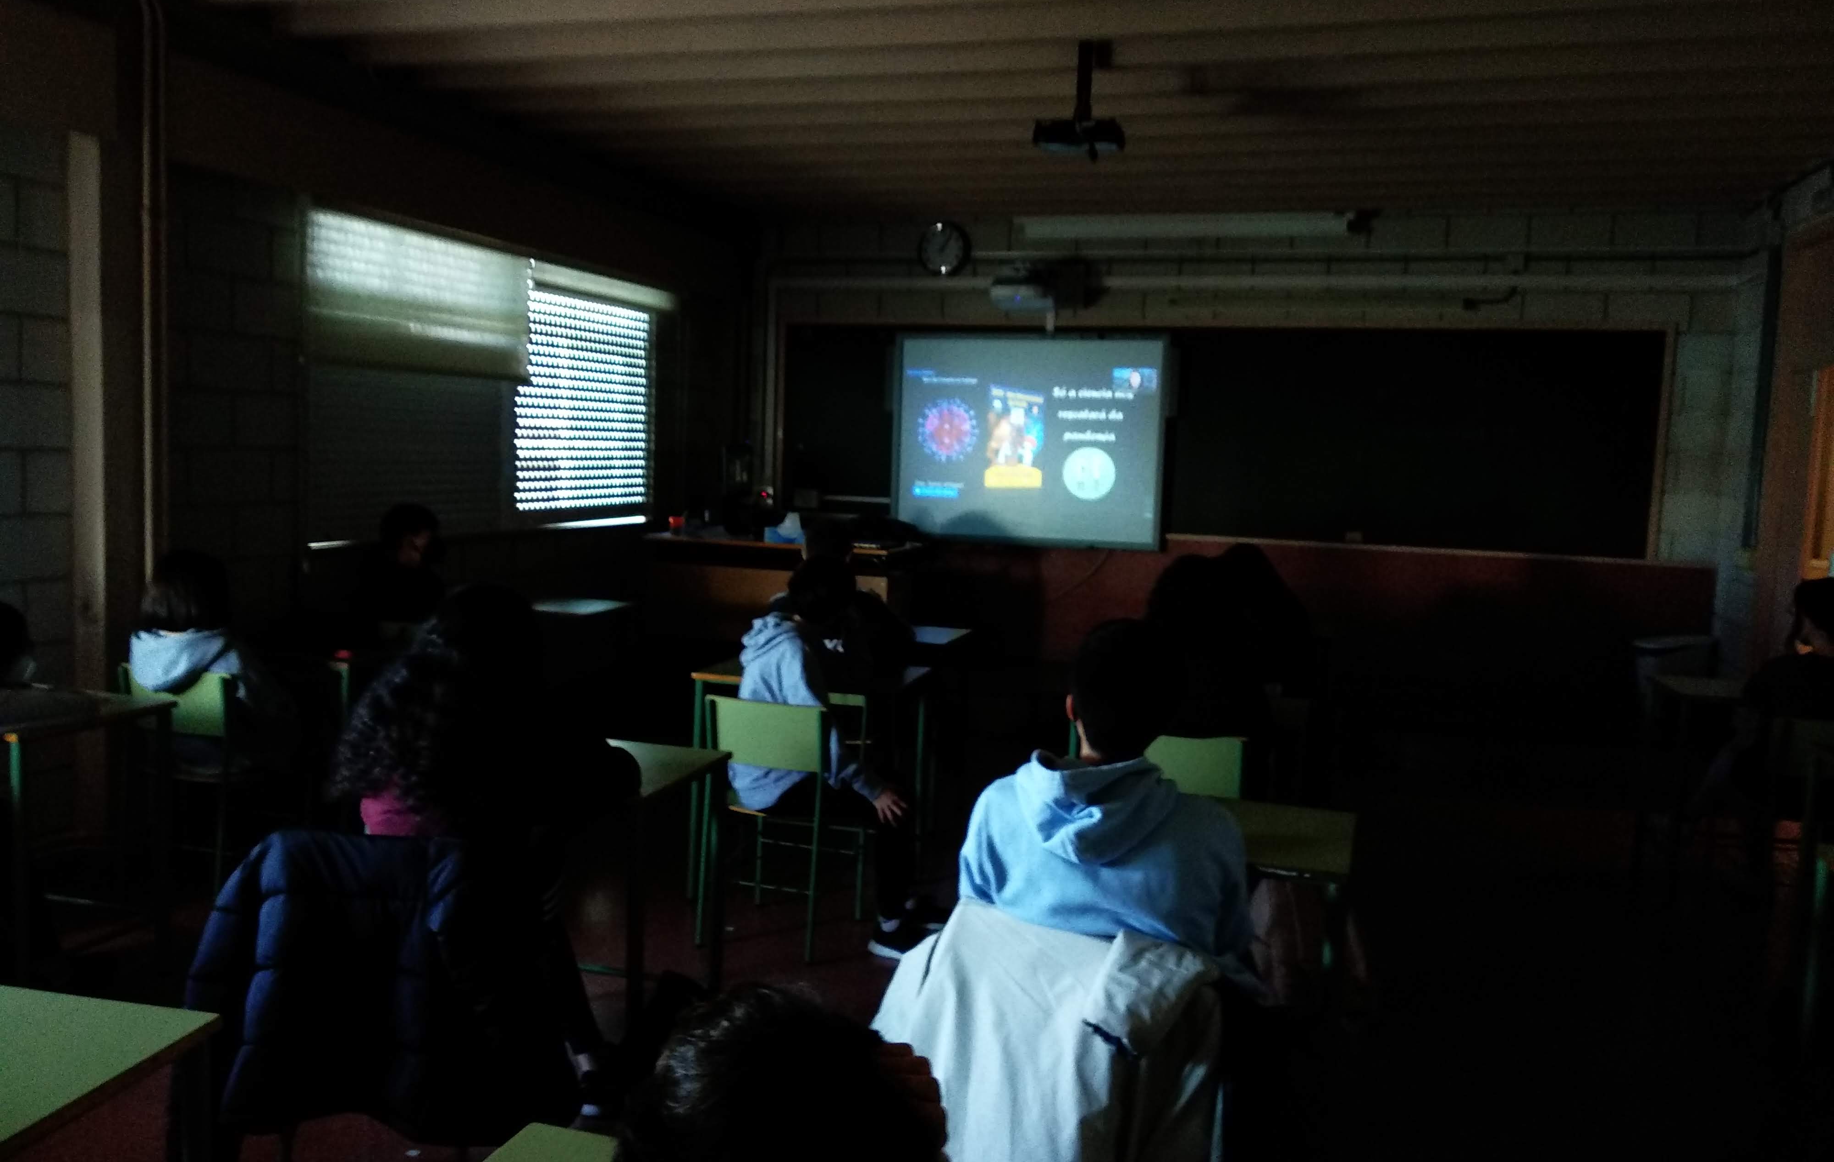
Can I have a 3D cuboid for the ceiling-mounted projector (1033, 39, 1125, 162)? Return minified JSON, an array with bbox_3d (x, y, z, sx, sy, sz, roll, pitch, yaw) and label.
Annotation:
[{"bbox_3d":[0.546,-1.576,4.552,0.320,0.390,0.270,4,6,18],"label":"ceiling-mounted projector"}]

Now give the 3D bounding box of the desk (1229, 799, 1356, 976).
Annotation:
[{"bbox_3d":[0.578,0.906,3.050,0.690,0.765,0.490,4,6,18],"label":"desk"}]

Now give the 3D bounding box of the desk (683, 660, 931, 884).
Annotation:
[{"bbox_3d":[-0.380,0.697,4.792,0.690,0.765,0.490,4,6,18],"label":"desk"}]

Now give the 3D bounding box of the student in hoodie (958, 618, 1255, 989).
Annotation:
[{"bbox_3d":[0.361,0.660,2.582,0.520,1.220,0.700,4,6,18],"label":"student in hoodie"}]

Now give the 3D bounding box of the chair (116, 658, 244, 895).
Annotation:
[{"bbox_3d":[-2.171,0.618,4.355,0.400,0.760,0.460,4,6,18],"label":"chair"}]

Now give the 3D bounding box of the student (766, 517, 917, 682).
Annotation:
[{"bbox_3d":[-0.253,0.362,5.263,0.480,1.210,0.660,4,6,18],"label":"student"}]

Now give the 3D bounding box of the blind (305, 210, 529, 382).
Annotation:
[{"bbox_3d":[-2.068,-1.167,5.864,0.060,0.570,1.420,4,6,18],"label":"blind"}]

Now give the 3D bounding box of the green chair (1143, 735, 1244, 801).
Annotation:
[{"bbox_3d":[0.695,0.765,3.960,0.400,0.760,0.460,3,6,8],"label":"green chair"}]

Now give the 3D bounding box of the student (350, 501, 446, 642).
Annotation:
[{"bbox_3d":[-1.973,0.267,5.619,0.460,1.200,0.600,8,8,43],"label":"student"}]

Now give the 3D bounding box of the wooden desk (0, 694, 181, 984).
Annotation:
[{"bbox_3d":[-2.506,0.720,3.832,0.690,0.765,0.480,4,6,18],"label":"wooden desk"}]

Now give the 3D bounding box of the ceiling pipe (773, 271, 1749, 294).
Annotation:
[{"bbox_3d":[1.624,-1.682,7.713,5.350,0.085,0.080,4,6,18],"label":"ceiling pipe"}]

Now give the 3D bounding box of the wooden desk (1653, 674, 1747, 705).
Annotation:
[{"bbox_3d":[3.109,0.789,5.072,0.690,0.765,0.490,4,6,18],"label":"wooden desk"}]

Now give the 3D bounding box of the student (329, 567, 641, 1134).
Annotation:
[{"bbox_3d":[-0.920,0.616,2.997,0.520,1.250,0.720,6,7,33],"label":"student"}]

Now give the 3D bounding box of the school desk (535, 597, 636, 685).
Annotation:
[{"bbox_3d":[-1.627,0.473,5.959,0.690,0.745,0.500,4,6,18],"label":"school desk"}]

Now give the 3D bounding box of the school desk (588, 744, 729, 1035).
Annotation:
[{"bbox_3d":[-0.857,0.787,3.229,0.690,0.745,0.500,4,6,18],"label":"school desk"}]

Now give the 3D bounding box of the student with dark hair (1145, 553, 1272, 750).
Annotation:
[{"bbox_3d":[0.797,0.521,4.063,0.460,1.220,0.660,3,6,10],"label":"student with dark hair"}]

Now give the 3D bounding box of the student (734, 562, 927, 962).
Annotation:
[{"bbox_3d":[-0.278,0.529,4.321,0.740,1.200,0.470,0,6,-17],"label":"student"}]

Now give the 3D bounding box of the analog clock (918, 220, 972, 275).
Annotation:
[{"bbox_3d":[0.167,-1.966,8.151,0.320,0.320,0.050,4,6,18],"label":"analog clock"}]

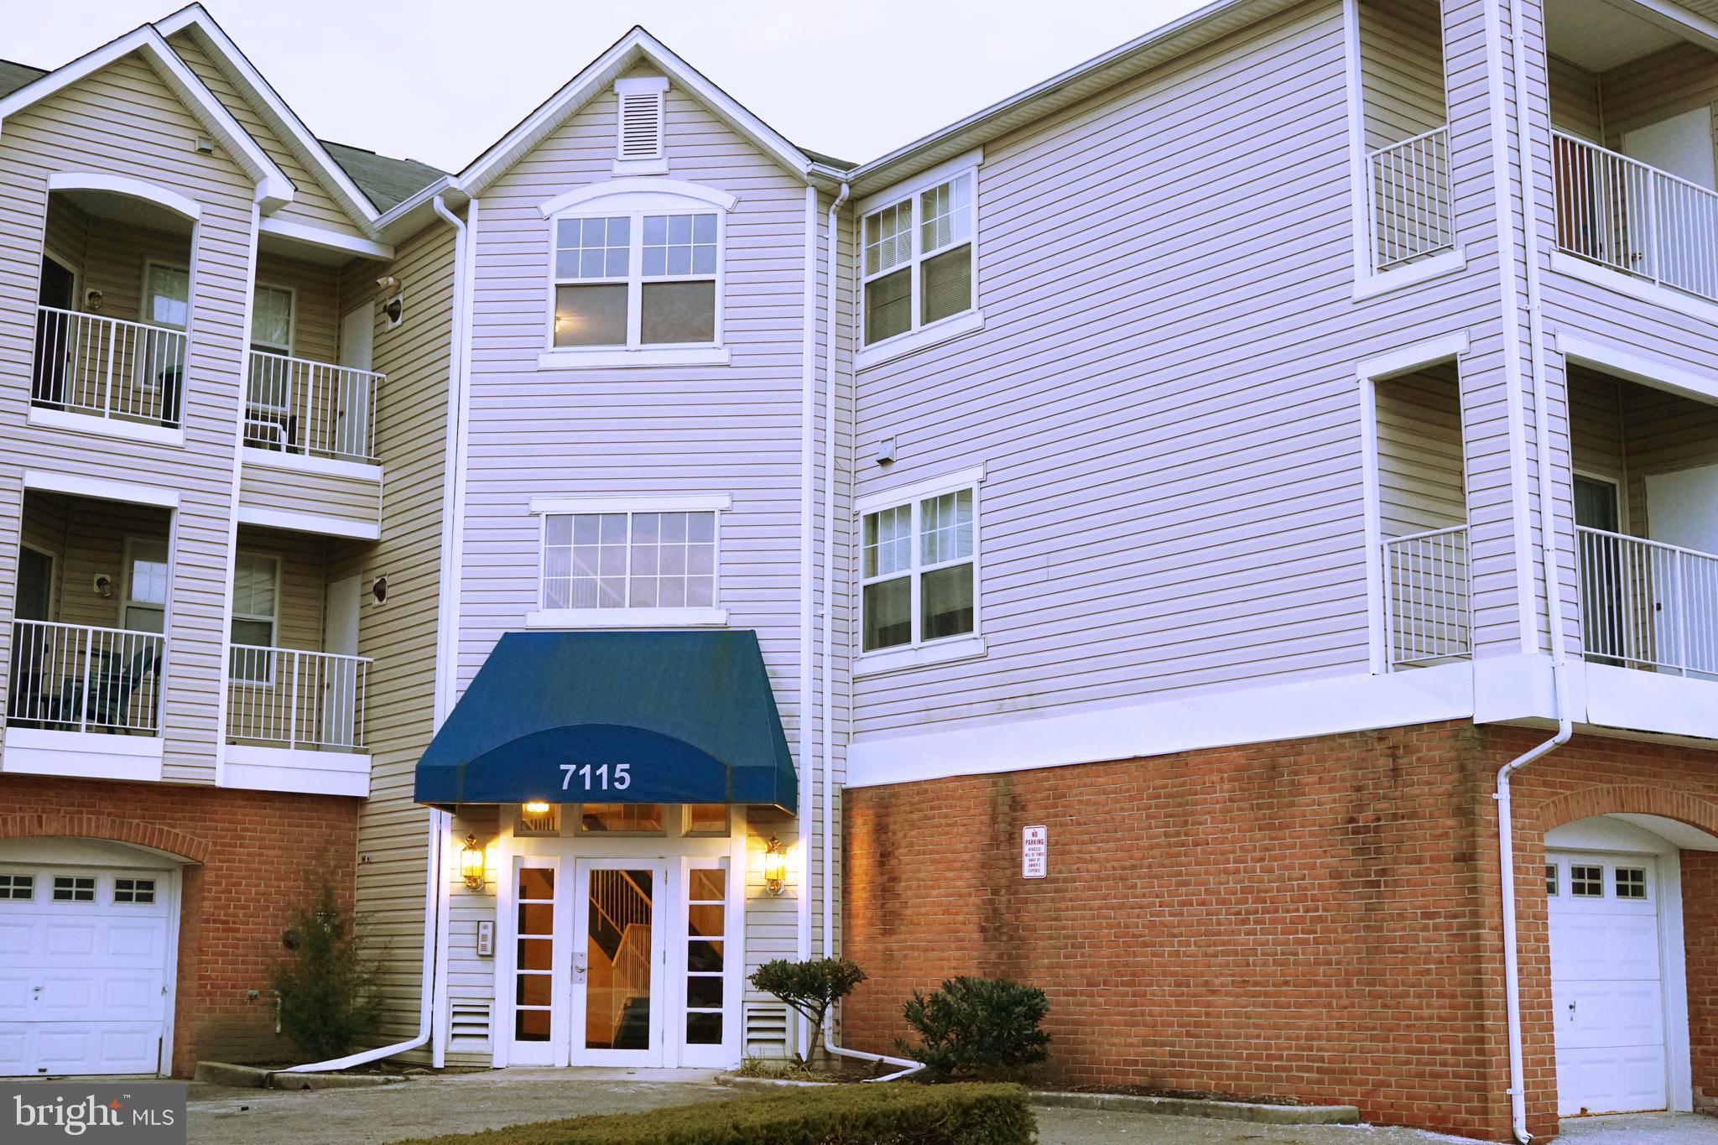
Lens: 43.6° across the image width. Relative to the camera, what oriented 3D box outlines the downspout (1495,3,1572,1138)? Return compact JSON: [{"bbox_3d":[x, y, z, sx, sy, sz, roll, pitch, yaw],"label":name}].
[{"bbox_3d":[4.842,-0.508,15.818,0.210,9.130,0.600,8,-13,-37],"label":"downspout"}]

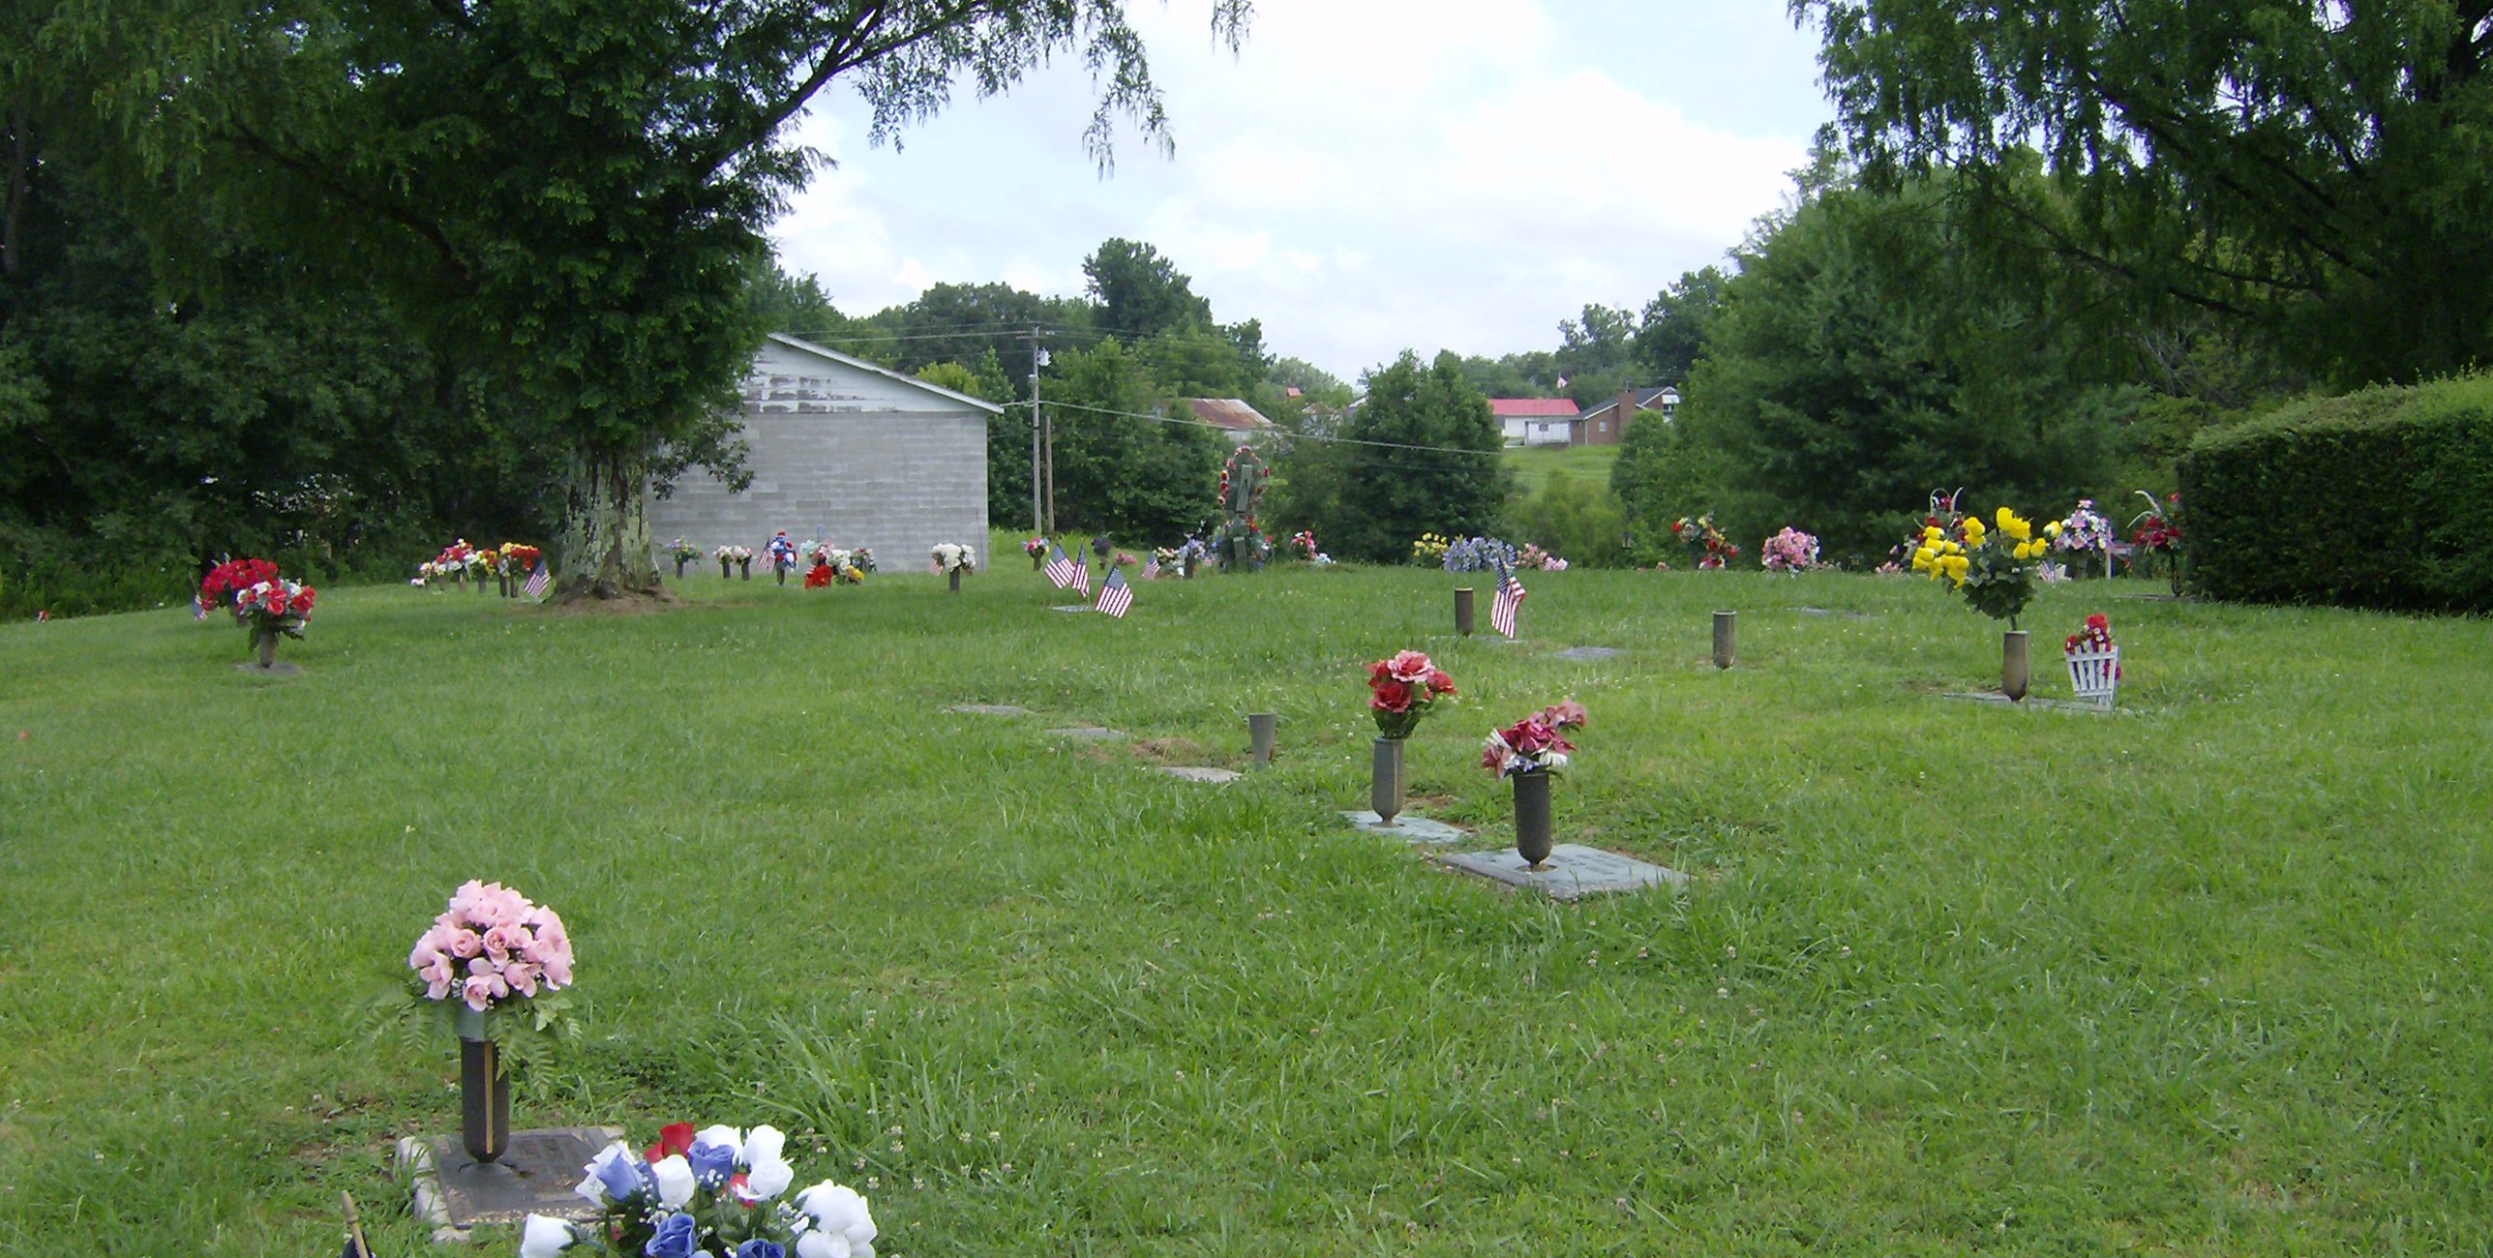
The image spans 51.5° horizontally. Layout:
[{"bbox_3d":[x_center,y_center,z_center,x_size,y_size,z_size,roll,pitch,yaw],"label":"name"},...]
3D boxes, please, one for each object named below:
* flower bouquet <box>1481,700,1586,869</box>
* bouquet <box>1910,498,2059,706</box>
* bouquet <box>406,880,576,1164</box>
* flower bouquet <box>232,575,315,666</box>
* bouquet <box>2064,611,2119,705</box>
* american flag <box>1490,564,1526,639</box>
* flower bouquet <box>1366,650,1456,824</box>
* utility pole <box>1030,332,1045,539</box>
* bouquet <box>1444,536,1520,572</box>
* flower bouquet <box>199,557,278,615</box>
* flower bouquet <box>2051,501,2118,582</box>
[{"bbox_3d":[0.771,0.415,6.950,0.280,0.445,0.260,1,6,6],"label":"flower bouquet"},{"bbox_3d":[2.918,-0.111,10.200,0.590,0.790,0.480,0,3,16],"label":"bouquet"},{"bbox_3d":[-1.510,0.784,5.170,0.350,0.570,0.340,-2,3,-17],"label":"bouquet"},{"bbox_3d":[-5.979,-0.047,15.900,0.480,0.560,0.450,-2,6,-21],"label":"flower bouquet"},{"bbox_3d":[3.284,0.121,10.050,0.225,0.375,0.190,0,3,18],"label":"bouquet"},{"bbox_3d":[1.367,-0.148,13.500,0.180,0.385,0.110,1,6,6],"label":"american flag"},{"bbox_3d":[0.523,0.344,8.220,0.285,0.560,0.260,0,3,4],"label":"flower bouquet"},{"bbox_3d":[-9.307,-8.559,115.000,0.500,9.225,0.400,0,6,-5],"label":"utility pole"},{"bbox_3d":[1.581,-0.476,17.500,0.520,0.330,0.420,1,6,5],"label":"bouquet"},{"bbox_3d":[-8.189,-0.308,21.000,0.610,0.540,0.500,-2,3,-21],"label":"flower bouquet"},{"bbox_3d":[5.121,-0.533,15.800,0.400,0.510,0.360,2,6,18],"label":"flower bouquet"}]

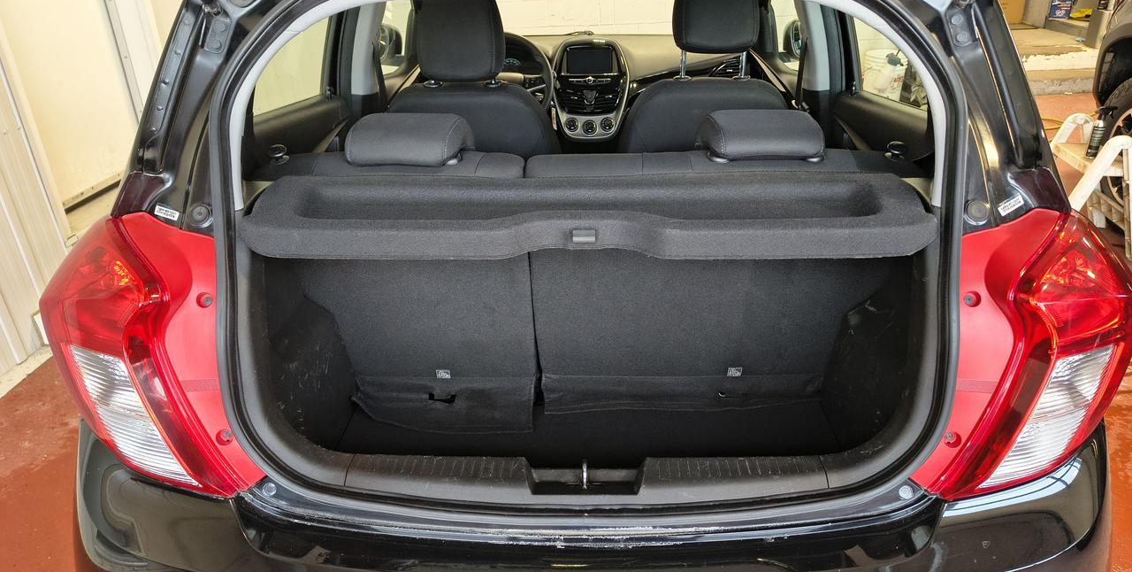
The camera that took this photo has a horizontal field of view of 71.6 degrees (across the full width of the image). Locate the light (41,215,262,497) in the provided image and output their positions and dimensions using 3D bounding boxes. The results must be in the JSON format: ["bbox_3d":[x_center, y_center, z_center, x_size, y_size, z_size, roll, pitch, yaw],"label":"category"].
[{"bbox_3d":[-0.576,0.073,1.161,0.270,0.370,0.280,0,27,2],"label":"light"}]

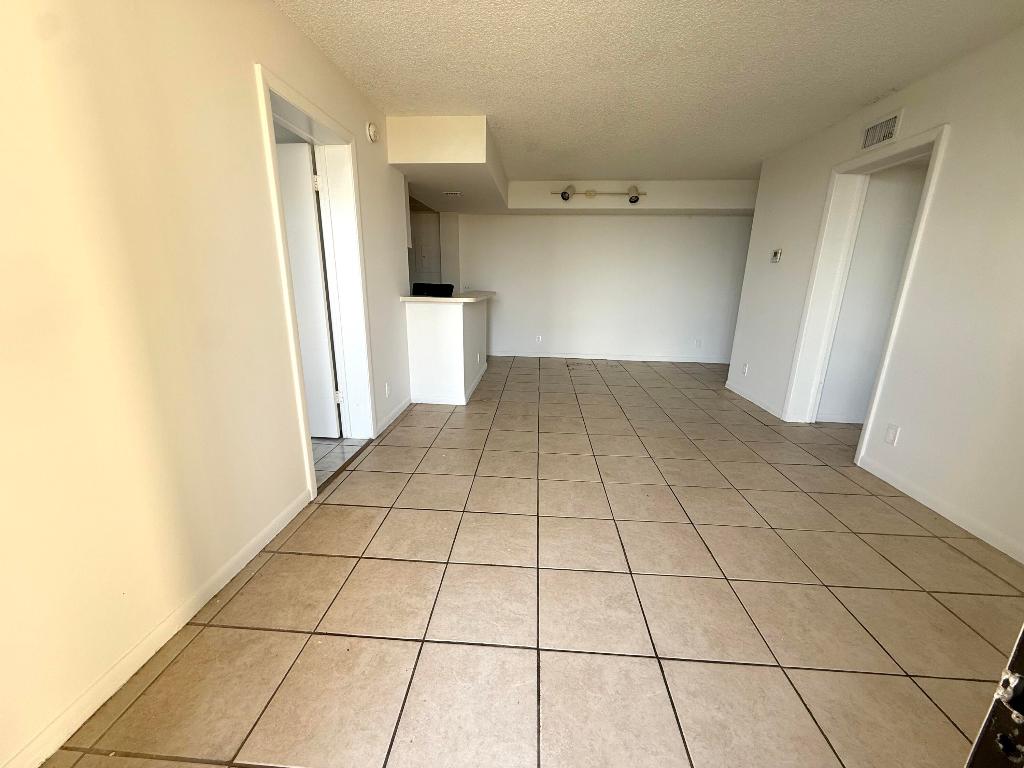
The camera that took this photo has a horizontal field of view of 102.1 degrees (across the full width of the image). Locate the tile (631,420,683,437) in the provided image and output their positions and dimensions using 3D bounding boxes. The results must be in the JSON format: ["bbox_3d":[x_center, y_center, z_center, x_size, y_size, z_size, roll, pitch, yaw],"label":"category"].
[{"bbox_3d":[1.254,0.389,3.556,0.402,0.012,0.402,2,15,3],"label":"tile"}]

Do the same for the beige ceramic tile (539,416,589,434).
[{"bbox_3d":[0.445,0.361,3.603,0.402,0.012,0.402,2,15,3],"label":"beige ceramic tile"}]

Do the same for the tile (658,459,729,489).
[{"bbox_3d":[1.200,0.598,2.767,0.402,0.012,0.402,2,15,3],"label":"tile"}]

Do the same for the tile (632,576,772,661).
[{"bbox_3d":[0.718,0.900,1.613,0.402,0.010,0.402,2,15,3],"label":"tile"}]

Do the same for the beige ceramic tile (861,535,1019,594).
[{"bbox_3d":[1.966,0.839,1.936,0.403,0.012,0.403,2,15,3],"label":"beige ceramic tile"}]

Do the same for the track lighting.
[{"bbox_3d":[1.086,-2.354,5.137,1.190,0.200,0.170,2,15,3],"label":"track lighting"}]

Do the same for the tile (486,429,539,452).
[{"bbox_3d":[0.010,0.450,3.233,0.403,0.012,0.403,2,15,3],"label":"tile"}]

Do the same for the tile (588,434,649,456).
[{"bbox_3d":[0.823,0.482,3.187,0.402,0.010,0.402,2,15,3],"label":"tile"}]

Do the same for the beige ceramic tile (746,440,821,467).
[{"bbox_3d":[2.037,0.521,3.114,0.402,0.012,0.402,2,15,3],"label":"beige ceramic tile"}]

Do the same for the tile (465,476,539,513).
[{"bbox_3d":[-0.044,0.662,2.446,0.402,0.010,0.402,2,15,3],"label":"tile"}]

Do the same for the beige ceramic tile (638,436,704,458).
[{"bbox_3d":[1.227,0.494,3.161,0.402,0.012,0.402,2,15,3],"label":"beige ceramic tile"}]

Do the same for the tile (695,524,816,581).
[{"bbox_3d":[1.147,0.808,1.978,0.402,0.012,0.402,2,15,3],"label":"tile"}]

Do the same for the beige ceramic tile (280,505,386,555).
[{"bbox_3d":[-0.878,0.738,2.096,0.402,0.012,0.402,2,15,3],"label":"beige ceramic tile"}]

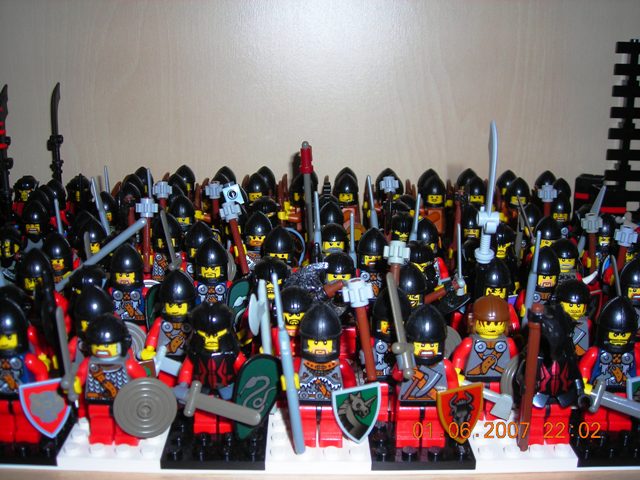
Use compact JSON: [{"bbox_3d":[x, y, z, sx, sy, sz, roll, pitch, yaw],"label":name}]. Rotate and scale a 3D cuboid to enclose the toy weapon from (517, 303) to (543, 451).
[{"bbox_3d":[0.065,0.043,0.234,0.004,0.049,0.004,5,13,17],"label":"toy weapon"}]

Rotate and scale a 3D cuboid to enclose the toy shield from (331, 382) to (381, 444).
[{"bbox_3d":[0.011,0.052,0.227,0.015,0.018,0.004,6,17,20],"label":"toy shield"}]

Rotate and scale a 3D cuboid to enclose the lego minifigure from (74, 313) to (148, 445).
[{"bbox_3d":[-0.063,0.043,0.234,0.024,0.043,0.015,0,16,-1],"label":"lego minifigure"}]

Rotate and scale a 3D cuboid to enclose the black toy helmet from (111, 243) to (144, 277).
[{"bbox_3d":[-0.074,0.009,0.291,0.013,0.017,0.013,-1,17,-5],"label":"black toy helmet"}]

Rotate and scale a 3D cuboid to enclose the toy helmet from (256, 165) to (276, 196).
[{"bbox_3d":[-0.031,-0.033,0.427,0.012,0.017,0.013,0,17,-1],"label":"toy helmet"}]

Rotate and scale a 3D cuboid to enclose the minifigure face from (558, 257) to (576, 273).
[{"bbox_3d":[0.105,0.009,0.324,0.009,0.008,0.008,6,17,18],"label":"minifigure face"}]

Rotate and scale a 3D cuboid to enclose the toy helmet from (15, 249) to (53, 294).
[{"bbox_3d":[-0.105,0.011,0.279,0.012,0.016,0.013,-4,16,-14],"label":"toy helmet"}]

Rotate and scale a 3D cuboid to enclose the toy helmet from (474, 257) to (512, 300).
[{"bbox_3d":[0.063,0.014,0.274,0.013,0.017,0.013,2,17,8],"label":"toy helmet"}]

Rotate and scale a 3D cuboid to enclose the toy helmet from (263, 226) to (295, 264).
[{"bbox_3d":[-0.016,0.002,0.307,0.012,0.016,0.013,0,16,-3],"label":"toy helmet"}]

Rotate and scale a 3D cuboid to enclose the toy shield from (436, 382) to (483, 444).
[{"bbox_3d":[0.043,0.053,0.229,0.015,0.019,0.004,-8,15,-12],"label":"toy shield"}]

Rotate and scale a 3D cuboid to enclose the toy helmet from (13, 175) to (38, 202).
[{"bbox_3d":[-0.164,-0.030,0.424,0.014,0.015,0.014,-1,16,-7],"label":"toy helmet"}]

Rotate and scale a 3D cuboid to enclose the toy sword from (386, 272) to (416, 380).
[{"bbox_3d":[0.023,0.026,0.224,0.004,0.033,0.010,-6,7,41],"label":"toy sword"}]

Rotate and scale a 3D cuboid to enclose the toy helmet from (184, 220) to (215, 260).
[{"bbox_3d":[-0.050,0.000,0.318,0.012,0.017,0.013,-1,17,-5],"label":"toy helmet"}]

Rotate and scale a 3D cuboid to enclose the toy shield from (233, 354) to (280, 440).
[{"bbox_3d":[-0.019,0.048,0.235,0.015,0.028,0.005,9,12,-25],"label":"toy shield"}]

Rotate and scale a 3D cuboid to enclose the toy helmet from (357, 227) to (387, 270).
[{"bbox_3d":[0.022,0.003,0.316,0.013,0.017,0.014,0,17,0],"label":"toy helmet"}]

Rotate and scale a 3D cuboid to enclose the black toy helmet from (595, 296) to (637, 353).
[{"bbox_3d":[0.093,0.025,0.238,0.013,0.017,0.013,4,18,14],"label":"black toy helmet"}]

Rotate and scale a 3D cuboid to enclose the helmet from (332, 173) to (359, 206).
[{"bbox_3d":[0.015,-0.029,0.430,0.013,0.017,0.014,2,16,2],"label":"helmet"}]

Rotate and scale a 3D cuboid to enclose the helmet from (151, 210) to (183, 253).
[{"bbox_3d":[-0.066,-0.004,0.329,0.012,0.016,0.013,-1,16,-5],"label":"helmet"}]

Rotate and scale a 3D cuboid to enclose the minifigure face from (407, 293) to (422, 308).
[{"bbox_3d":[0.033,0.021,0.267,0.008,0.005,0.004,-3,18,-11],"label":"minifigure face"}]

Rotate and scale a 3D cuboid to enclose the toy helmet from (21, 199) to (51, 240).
[{"bbox_3d":[-0.134,-0.010,0.358,0.013,0.017,0.014,-3,17,-10],"label":"toy helmet"}]

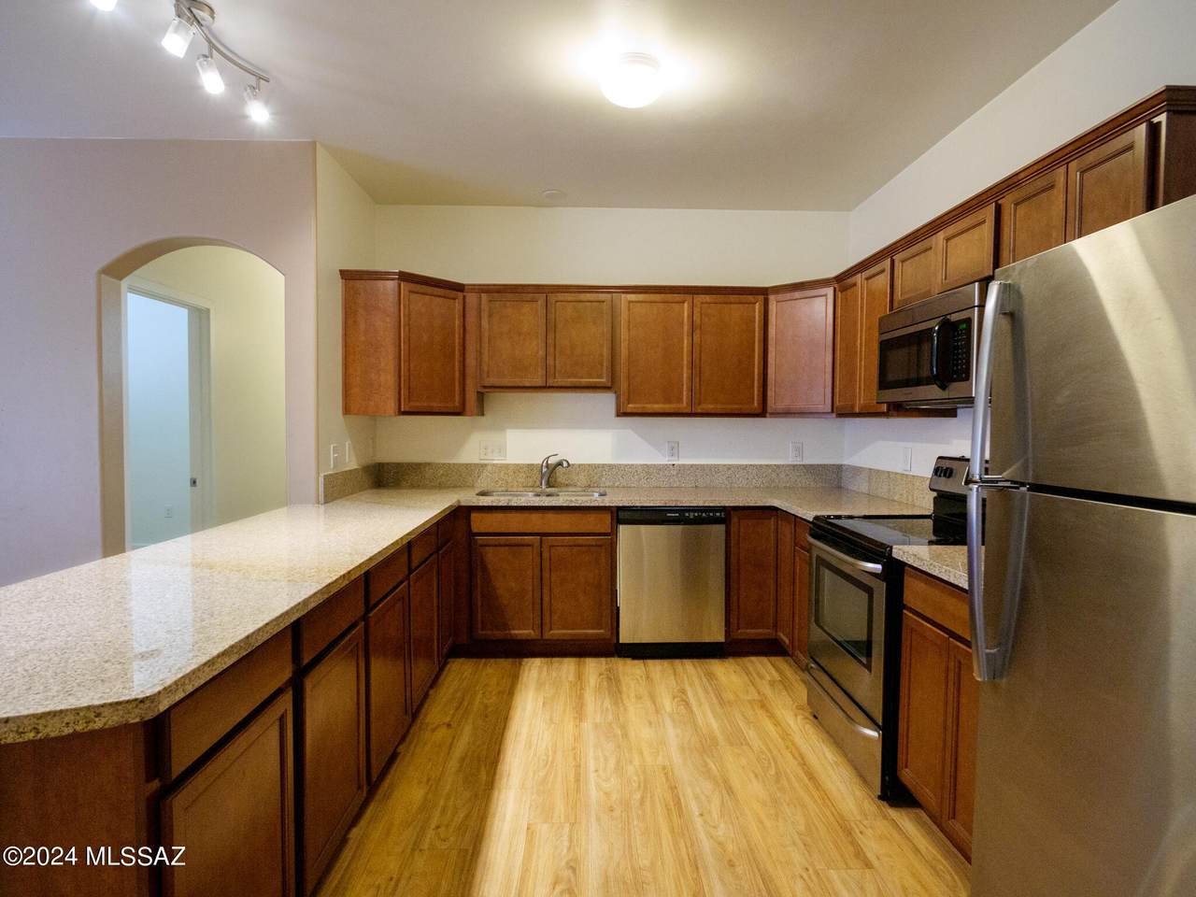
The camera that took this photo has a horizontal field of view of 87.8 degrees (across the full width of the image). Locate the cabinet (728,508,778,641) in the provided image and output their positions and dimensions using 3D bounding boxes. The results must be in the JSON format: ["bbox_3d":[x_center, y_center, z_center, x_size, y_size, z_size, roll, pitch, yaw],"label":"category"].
[{"bbox_3d":[0.857,0.699,3.755,0.280,0.745,0.595,0,2,-1],"label":"cabinet"}]

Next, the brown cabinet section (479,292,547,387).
[{"bbox_3d":[-0.510,-0.652,3.858,0.405,0.567,0.310,0,2,-2],"label":"brown cabinet section"}]

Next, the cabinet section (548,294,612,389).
[{"bbox_3d":[-0.110,-0.653,3.869,0.396,0.566,0.310,0,2,-2],"label":"cabinet section"}]

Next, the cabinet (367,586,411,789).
[{"bbox_3d":[-1.051,0.811,2.267,0.600,0.635,0.475,0,2,-1],"label":"cabinet"}]

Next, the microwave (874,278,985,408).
[{"bbox_3d":[1.475,-0.375,2.503,0.386,0.415,0.740,0,2,-1],"label":"microwave"}]

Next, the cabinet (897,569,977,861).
[{"bbox_3d":[1.341,0.785,1.863,0.600,0.765,0.570,0,2,-1],"label":"cabinet"}]

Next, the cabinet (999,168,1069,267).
[{"bbox_3d":[1.522,-0.689,1.957,0.320,0.300,0.292,0,2,-1],"label":"cabinet"}]

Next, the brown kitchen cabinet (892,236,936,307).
[{"bbox_3d":[1.507,-0.734,2.667,0.320,0.270,0.341,0,2,-1],"label":"brown kitchen cabinet"}]

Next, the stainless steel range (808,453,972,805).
[{"bbox_3d":[1.286,0.646,2.509,0.675,1.190,0.755,0,2,-1],"label":"stainless steel range"}]

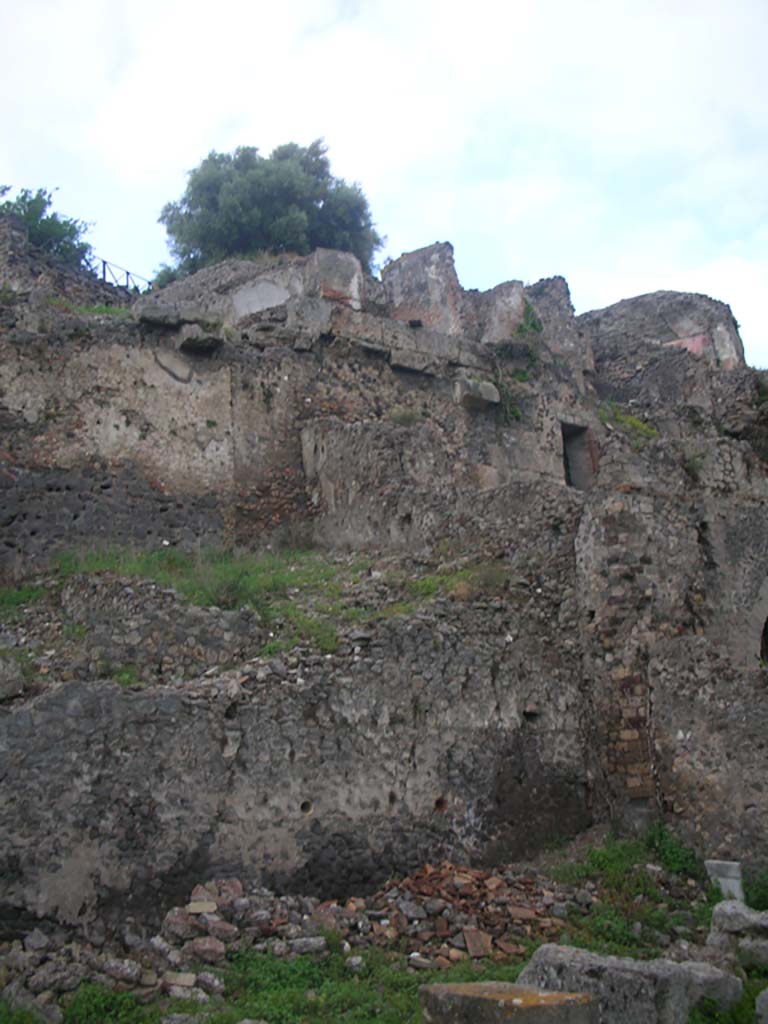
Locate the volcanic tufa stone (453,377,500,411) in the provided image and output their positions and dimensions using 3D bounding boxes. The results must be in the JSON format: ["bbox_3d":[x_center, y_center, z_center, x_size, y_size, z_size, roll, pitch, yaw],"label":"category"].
[{"bbox_3d":[1.766,-2.246,19.795,0.741,0.368,0.500,4,-13,-27],"label":"volcanic tufa stone"}]

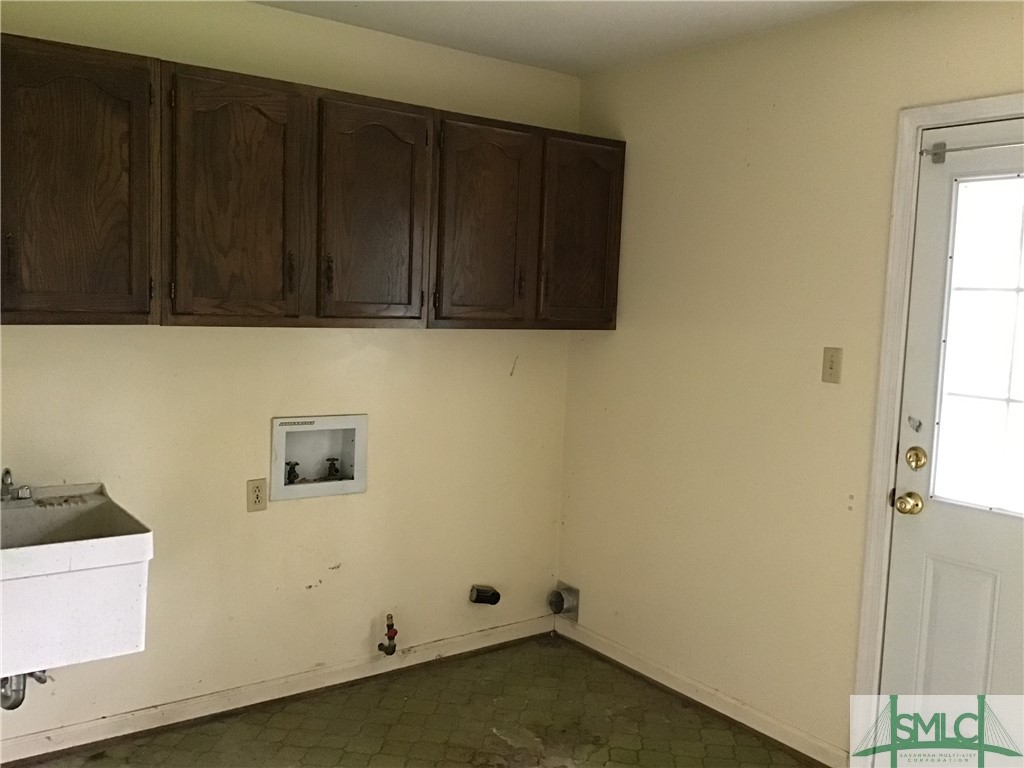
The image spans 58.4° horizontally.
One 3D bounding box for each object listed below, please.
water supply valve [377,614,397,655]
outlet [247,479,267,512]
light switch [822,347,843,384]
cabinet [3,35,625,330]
[{"bbox_3d":[-0.483,0.971,3.581,0.048,0.168,0.094,-2,7,-36],"label":"water supply valve"},{"bbox_3d":[-0.901,0.397,3.253,0.070,0.114,0.010,-2,7,-36],"label":"outlet"},{"bbox_3d":[1.032,-0.060,2.965,0.014,0.114,0.070,-2,7,-36],"label":"light switch"},{"bbox_3d":[-0.598,-0.581,3.163,2.370,0.762,0.322,-2,7,-36],"label":"cabinet"}]

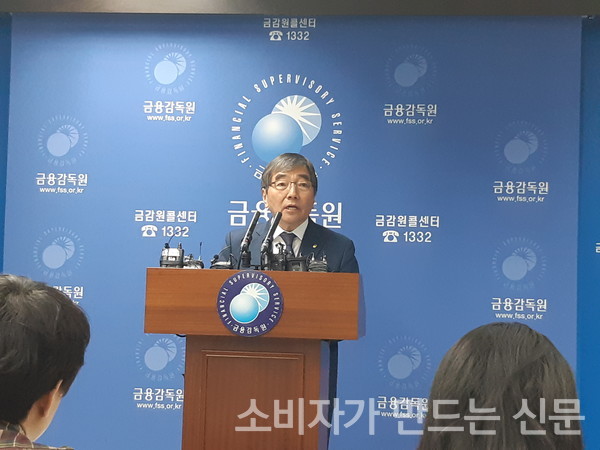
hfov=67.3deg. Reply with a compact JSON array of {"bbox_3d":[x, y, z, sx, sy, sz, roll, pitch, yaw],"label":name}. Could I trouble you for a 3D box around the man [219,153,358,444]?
[{"bbox_3d":[-0.050,0.600,1.520,0.520,1.680,0.420,1,-1,1],"label":"man"}]

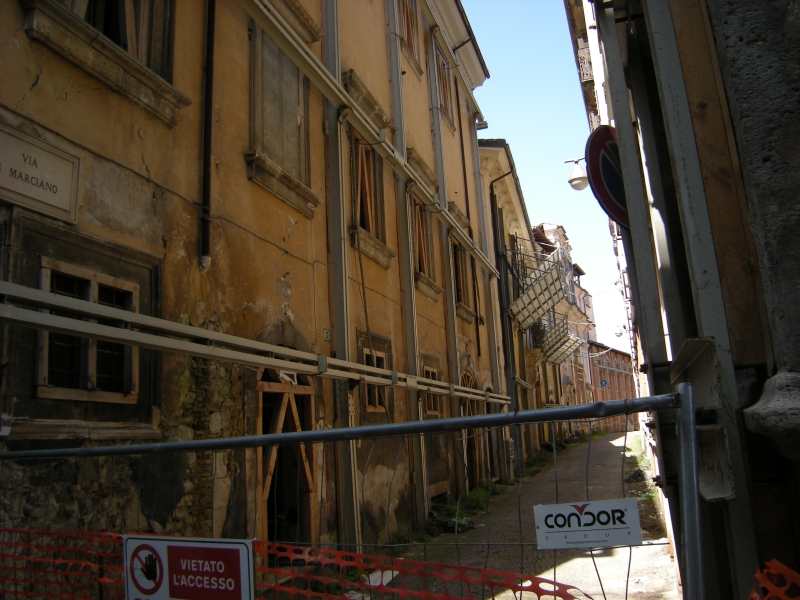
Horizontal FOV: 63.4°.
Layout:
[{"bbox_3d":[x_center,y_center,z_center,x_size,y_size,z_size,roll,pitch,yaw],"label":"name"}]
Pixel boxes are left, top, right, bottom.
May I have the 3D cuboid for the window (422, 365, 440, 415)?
[{"bbox_3d":[0.697,2.079,14.719,0.200,1.067,1.050,-8,-14,18],"label":"window"}]

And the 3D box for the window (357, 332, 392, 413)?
[{"bbox_3d":[-0.428,1.338,11.649,0.220,1.420,1.554,-8,-14,18],"label":"window"}]

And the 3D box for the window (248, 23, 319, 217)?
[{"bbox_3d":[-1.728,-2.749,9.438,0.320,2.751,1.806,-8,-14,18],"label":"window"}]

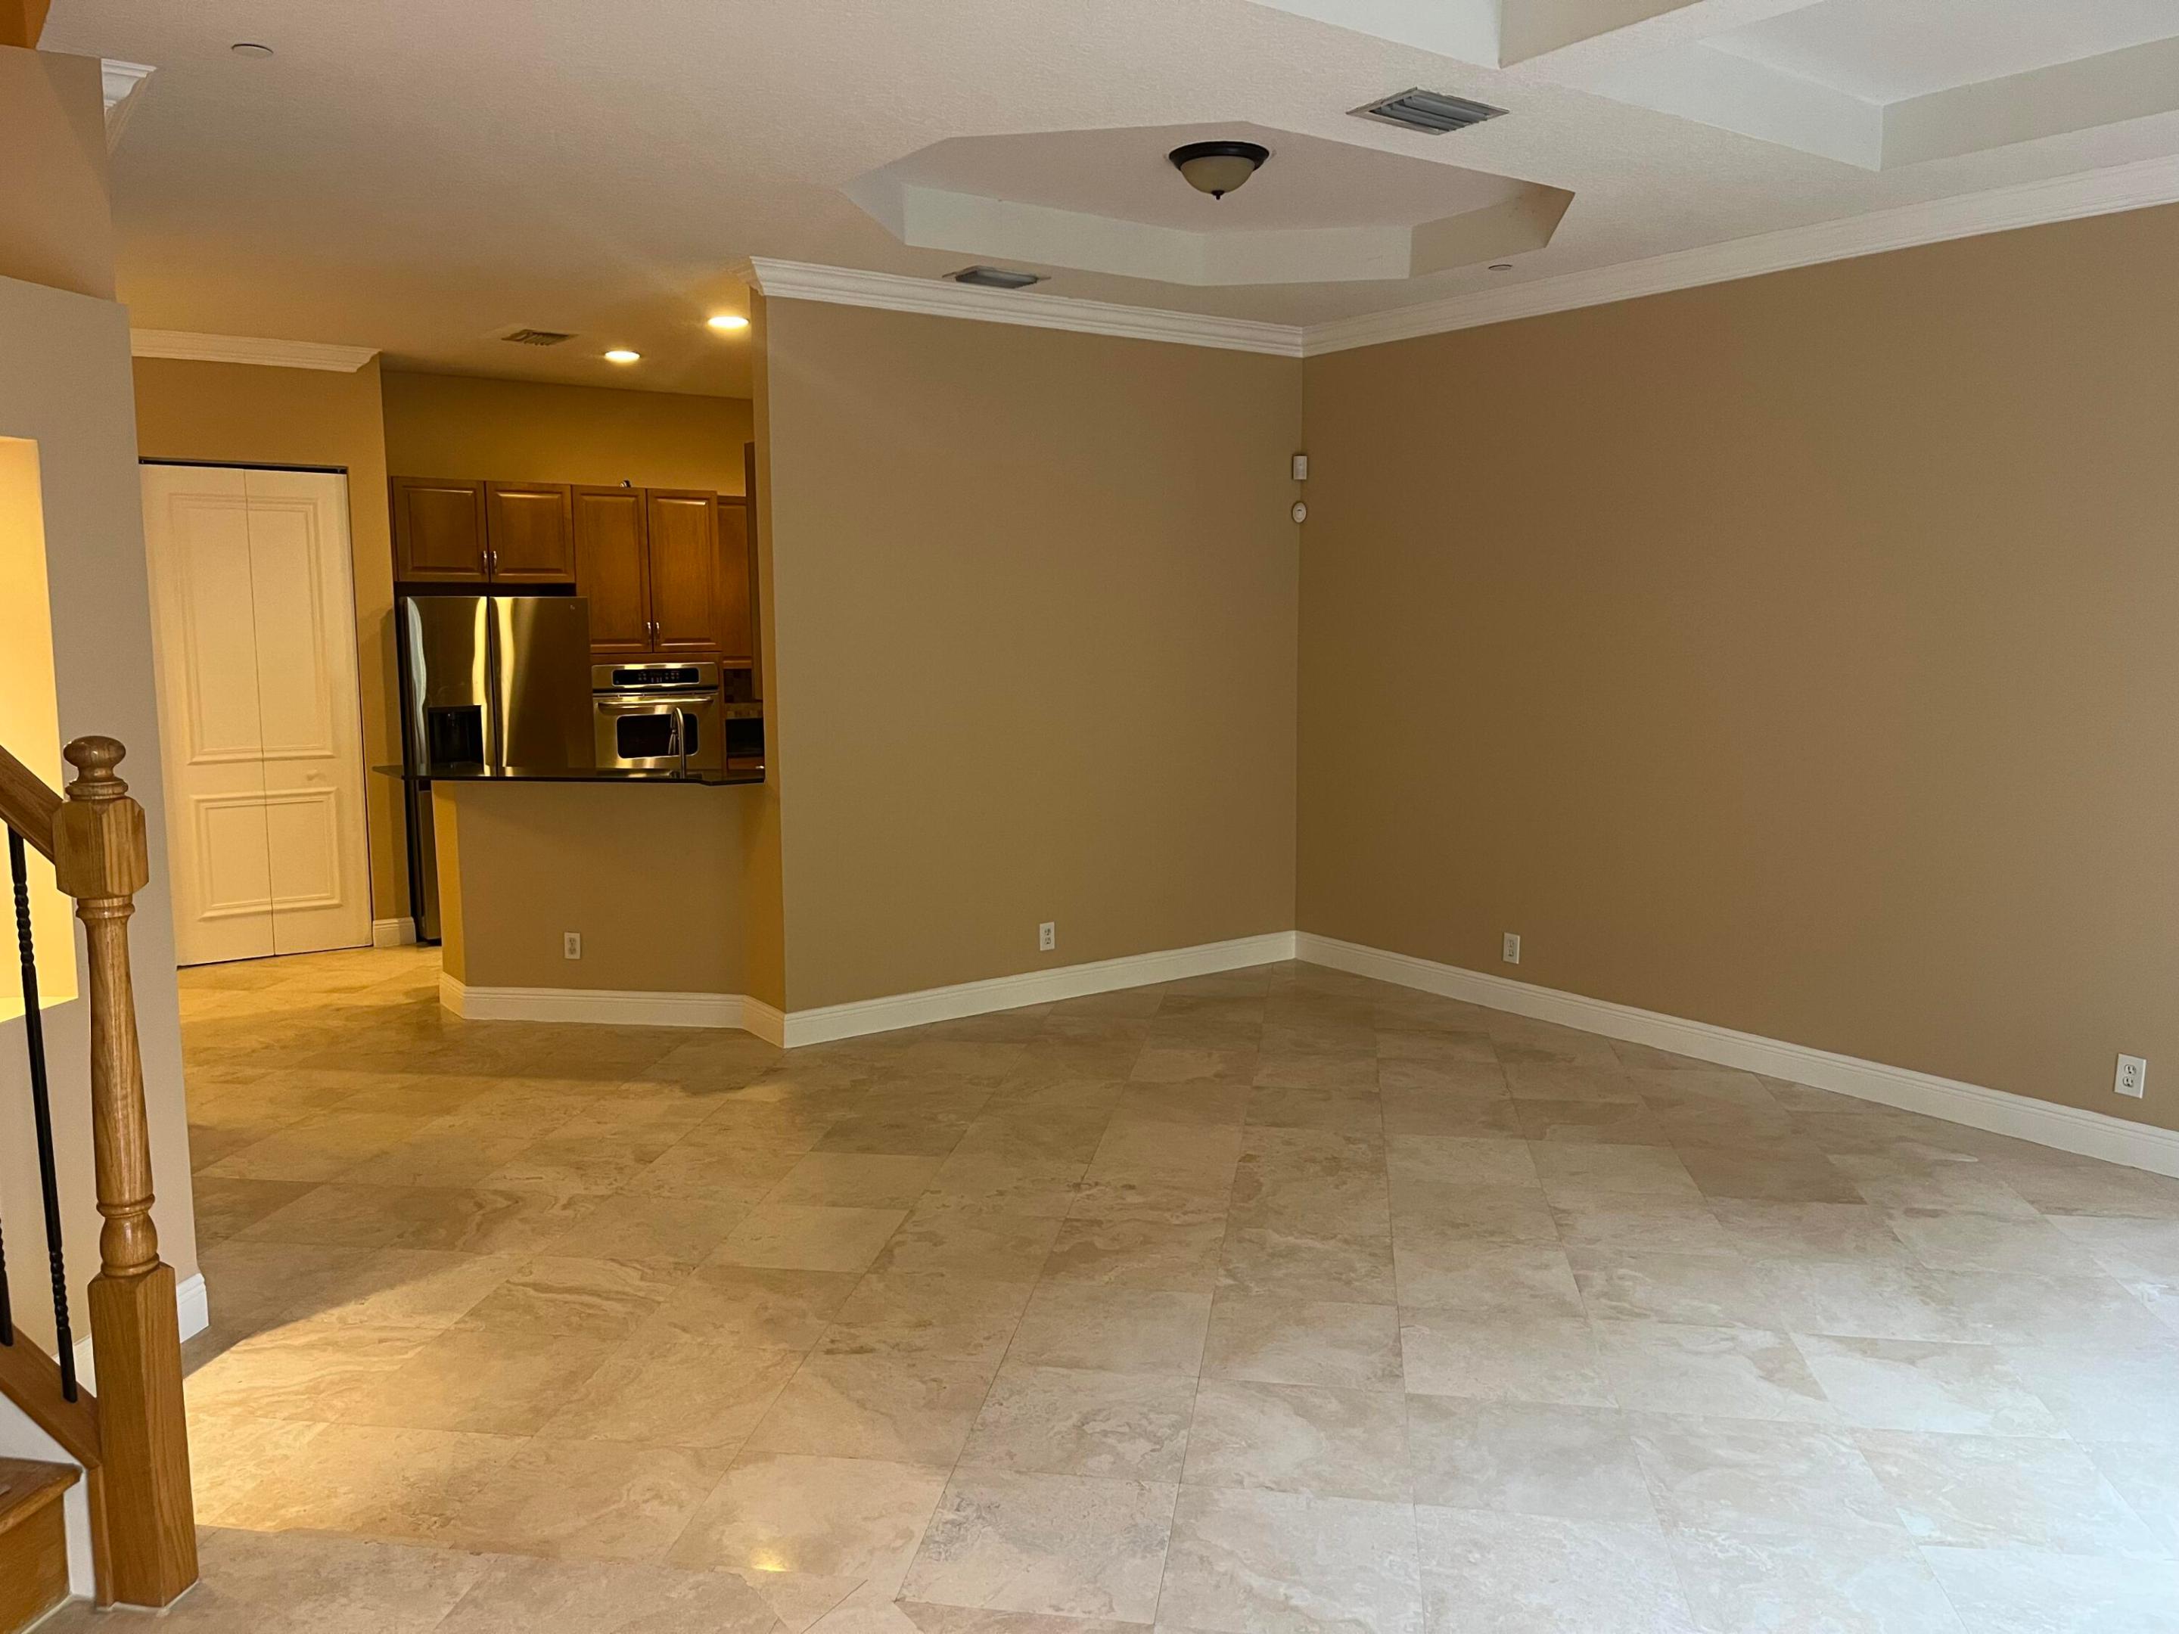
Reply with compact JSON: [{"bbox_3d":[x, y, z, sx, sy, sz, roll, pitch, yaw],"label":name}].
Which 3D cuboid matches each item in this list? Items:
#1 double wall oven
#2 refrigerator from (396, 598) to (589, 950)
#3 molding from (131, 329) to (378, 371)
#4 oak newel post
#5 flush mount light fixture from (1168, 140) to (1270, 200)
[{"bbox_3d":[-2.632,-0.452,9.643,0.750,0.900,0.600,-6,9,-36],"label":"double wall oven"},{"bbox_3d":[-3.276,-0.294,8.867,0.915,1.770,0.860,-6,9,-36],"label":"refrigerator"},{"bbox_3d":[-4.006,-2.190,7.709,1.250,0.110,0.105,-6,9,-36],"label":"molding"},{"bbox_3d":[-1.642,0.620,2.796,0.088,1.512,0.088,1,7,9],"label":"oak newel post"},{"bbox_3d":[0.425,-2.080,5.325,0.325,0.140,0.325,0,7,0],"label":"flush mount light fixture"}]

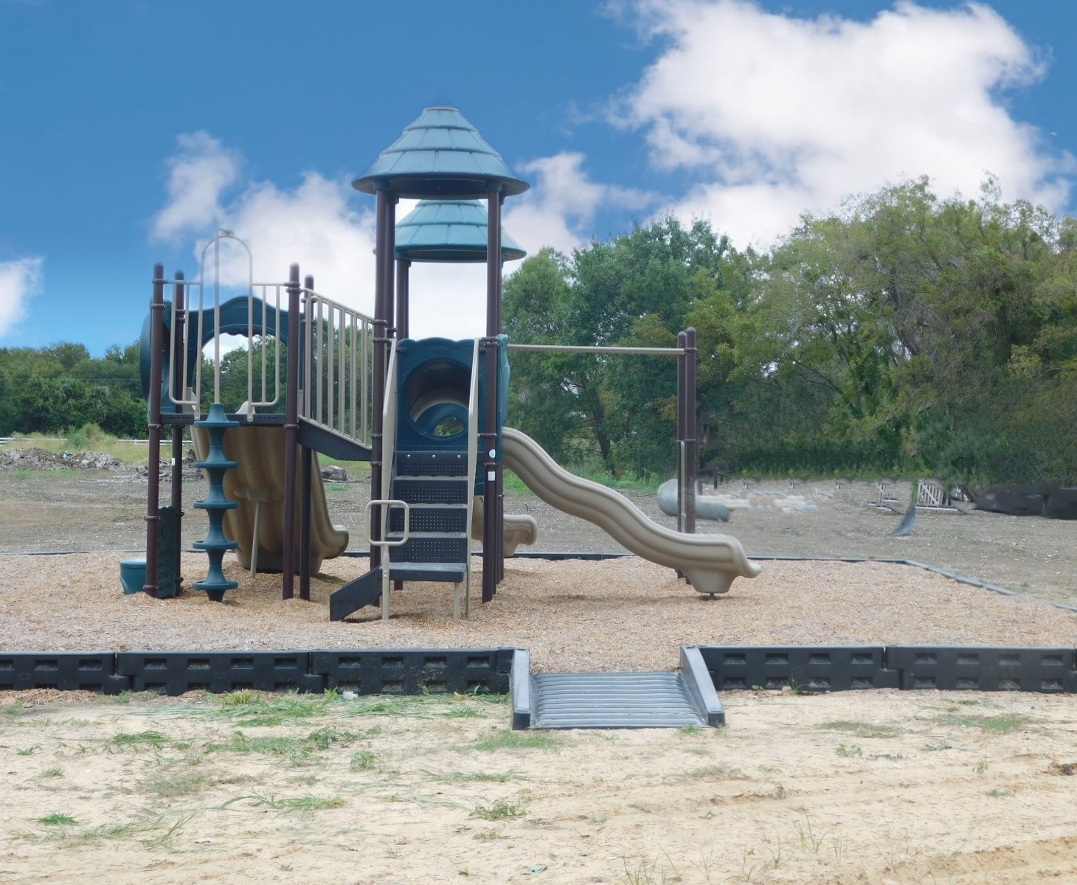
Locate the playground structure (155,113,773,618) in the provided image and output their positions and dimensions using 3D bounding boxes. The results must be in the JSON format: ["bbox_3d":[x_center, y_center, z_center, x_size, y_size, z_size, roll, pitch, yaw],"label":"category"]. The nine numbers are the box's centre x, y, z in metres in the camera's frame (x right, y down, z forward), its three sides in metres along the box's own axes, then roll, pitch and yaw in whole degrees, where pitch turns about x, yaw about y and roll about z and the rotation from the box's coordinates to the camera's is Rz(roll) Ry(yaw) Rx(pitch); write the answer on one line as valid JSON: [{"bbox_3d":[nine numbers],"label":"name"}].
[{"bbox_3d":[-0.820,-0.820,19.300,5.650,4.500,6.500,1,-1,0],"label":"playground structure"}]

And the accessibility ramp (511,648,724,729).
[{"bbox_3d":[0.442,1.450,12.000,1.190,0.290,1.660,1,-1,-1],"label":"accessibility ramp"}]

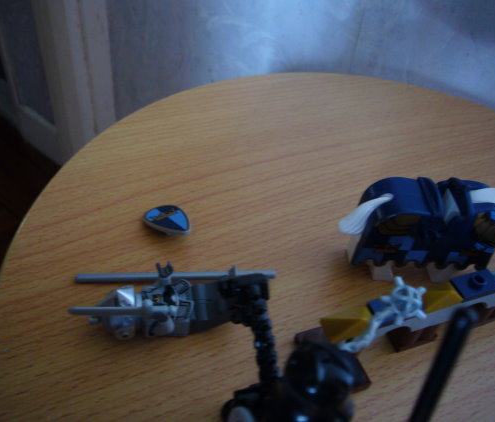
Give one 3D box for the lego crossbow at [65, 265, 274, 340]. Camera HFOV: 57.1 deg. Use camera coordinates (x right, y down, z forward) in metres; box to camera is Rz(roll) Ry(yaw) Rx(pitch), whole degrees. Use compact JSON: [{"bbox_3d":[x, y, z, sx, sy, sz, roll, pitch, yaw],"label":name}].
[{"bbox_3d":[-0.025,0.027,0.151,0.066,0.015,0.027,1,45,-8],"label":"lego crossbow"}]

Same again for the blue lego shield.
[{"bbox_3d":[-0.029,0.005,0.180,0.018,0.006,0.015,32,49,16],"label":"blue lego shield"}]

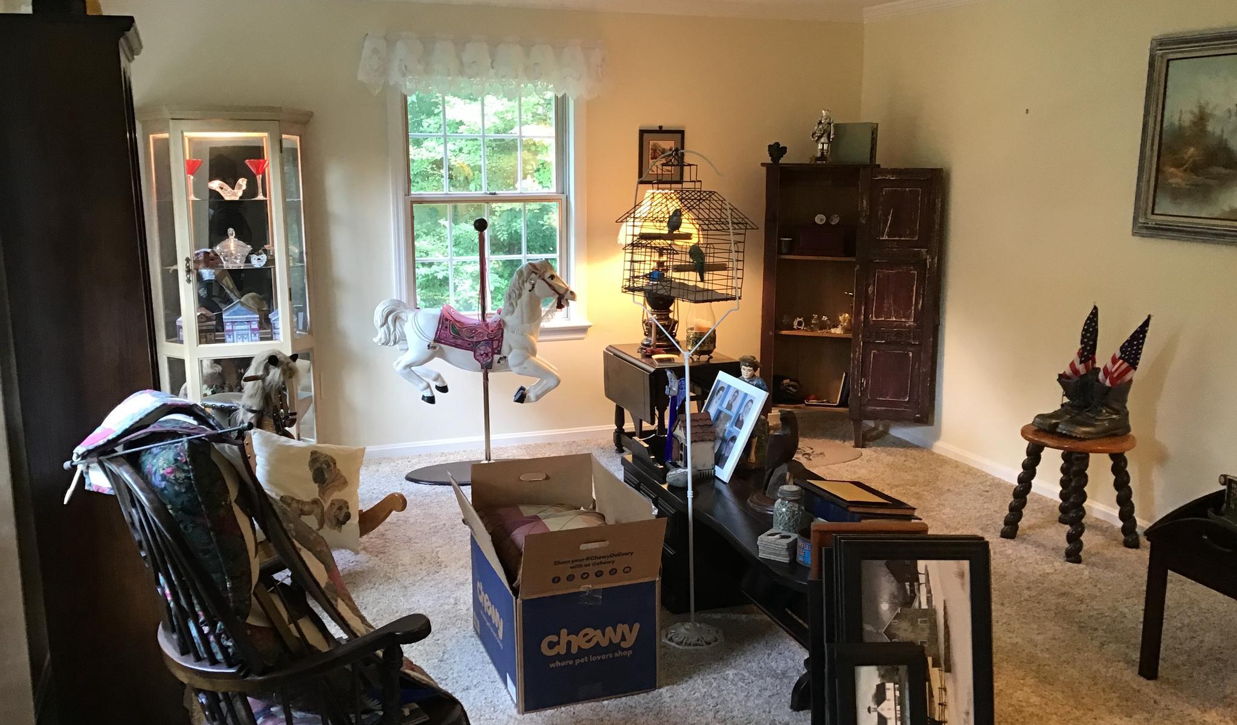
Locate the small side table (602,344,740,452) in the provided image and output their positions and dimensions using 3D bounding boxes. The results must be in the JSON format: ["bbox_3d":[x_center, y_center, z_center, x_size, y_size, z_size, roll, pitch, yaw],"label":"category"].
[{"bbox_3d":[0.262,0.245,5.814,0.510,0.570,0.680,-4,12,-21],"label":"small side table"}]

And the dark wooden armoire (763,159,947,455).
[{"bbox_3d":[1.288,-0.324,6.190,0.950,1.540,0.380,3,12,18],"label":"dark wooden armoire"}]

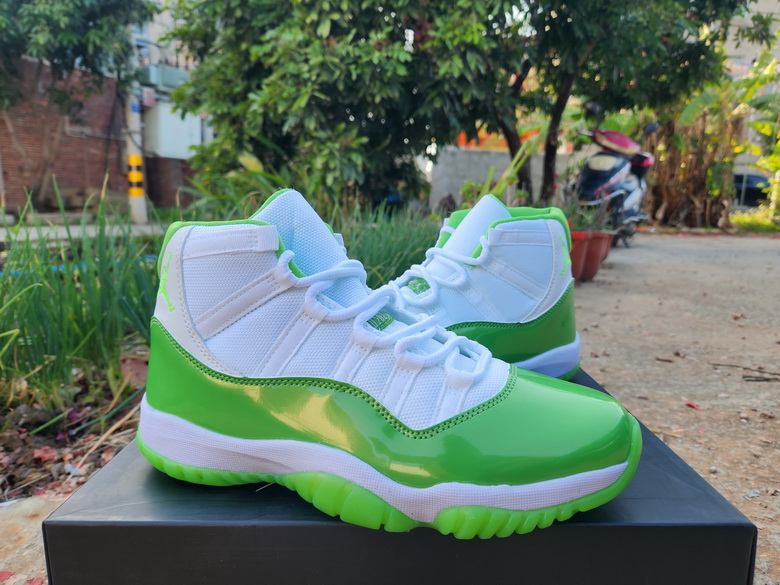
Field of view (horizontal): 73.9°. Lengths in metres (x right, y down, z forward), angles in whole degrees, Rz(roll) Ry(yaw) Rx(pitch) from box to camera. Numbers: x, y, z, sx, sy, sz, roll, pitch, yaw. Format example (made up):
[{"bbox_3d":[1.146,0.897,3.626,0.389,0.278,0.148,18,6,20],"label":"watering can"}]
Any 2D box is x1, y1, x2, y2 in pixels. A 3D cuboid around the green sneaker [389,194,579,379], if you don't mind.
[{"bbox_3d":[0.033,0.007,0.453,0.300,0.172,0.115,-2,9,-11],"label":"green sneaker"}]

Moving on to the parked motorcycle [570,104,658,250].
[{"bbox_3d":[1.980,-0.950,4.400,0.700,1.160,1.760,7,11,38],"label":"parked motorcycle"}]

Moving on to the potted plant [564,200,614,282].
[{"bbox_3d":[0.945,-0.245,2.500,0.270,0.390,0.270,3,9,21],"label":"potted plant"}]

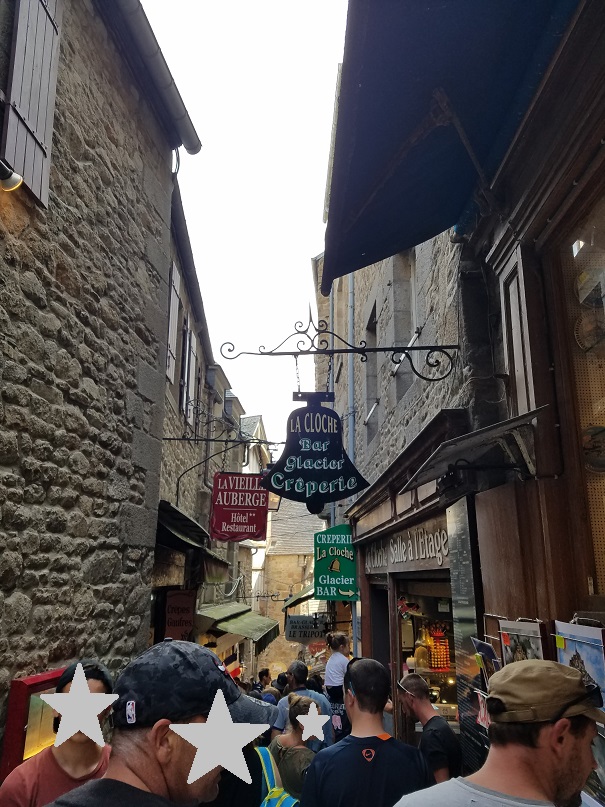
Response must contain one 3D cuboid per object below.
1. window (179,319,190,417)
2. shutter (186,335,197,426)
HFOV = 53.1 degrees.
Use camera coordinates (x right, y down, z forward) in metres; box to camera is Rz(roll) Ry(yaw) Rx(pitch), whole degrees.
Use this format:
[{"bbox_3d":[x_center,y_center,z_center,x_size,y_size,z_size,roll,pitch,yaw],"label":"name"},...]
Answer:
[{"bbox_3d":[-1.641,-0.508,8.441,0.050,1.380,0.480,0,-13,-4],"label":"window"},{"bbox_3d":[-1.727,-0.367,9.456,0.050,1.420,0.480,0,-13,-1],"label":"shutter"}]

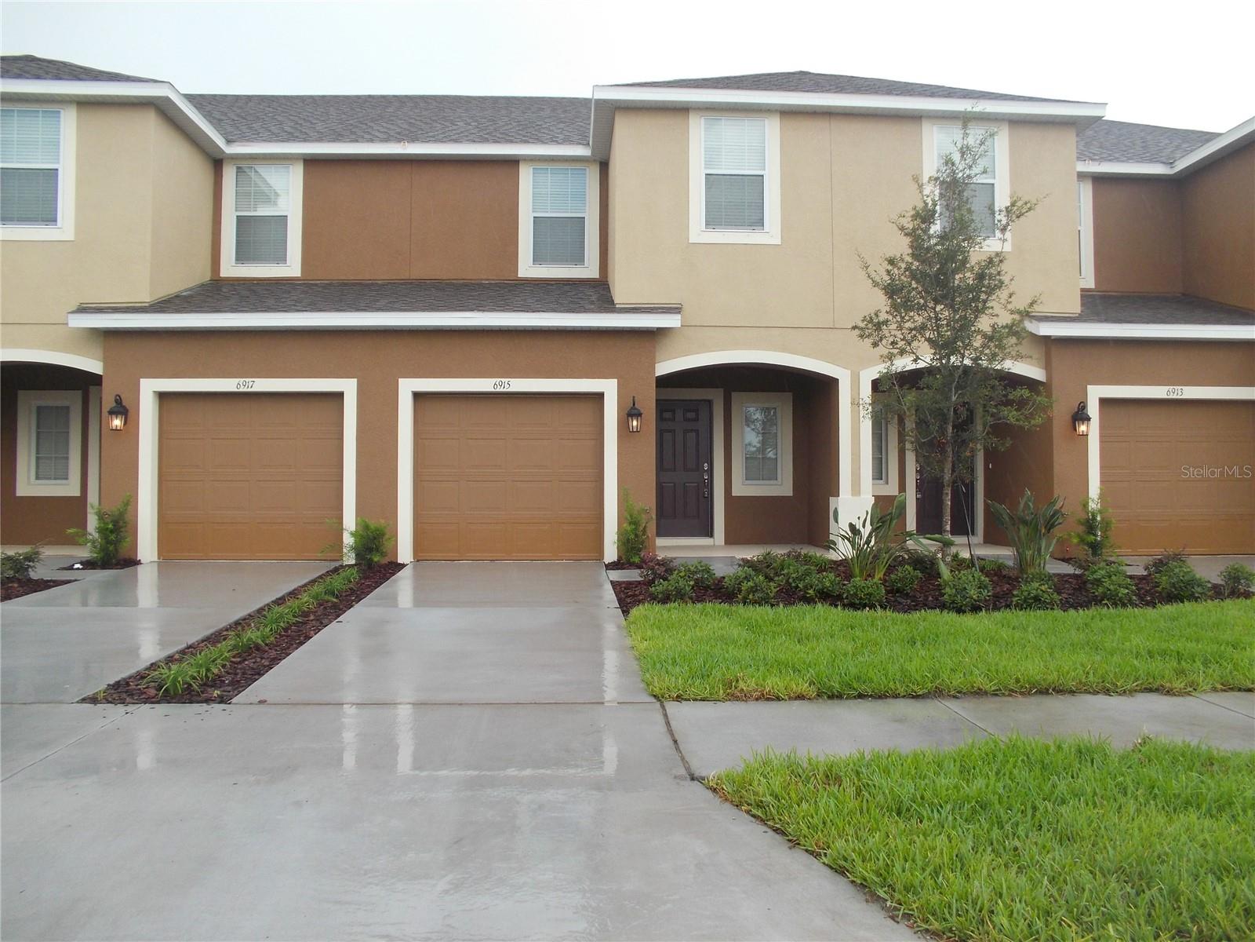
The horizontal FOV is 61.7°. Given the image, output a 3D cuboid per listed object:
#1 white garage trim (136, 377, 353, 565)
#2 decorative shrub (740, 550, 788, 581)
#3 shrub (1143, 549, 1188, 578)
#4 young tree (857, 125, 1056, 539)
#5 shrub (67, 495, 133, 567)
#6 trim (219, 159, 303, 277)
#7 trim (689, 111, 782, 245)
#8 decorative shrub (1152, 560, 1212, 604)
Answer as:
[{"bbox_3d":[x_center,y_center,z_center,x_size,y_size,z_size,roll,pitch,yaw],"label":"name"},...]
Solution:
[{"bbox_3d":[-4.756,-0.006,13.143,2.700,2.300,0.170,0,-2,-3],"label":"white garage trim"},{"bbox_3d":[1.515,1.031,11.640,0.547,0.314,0.500,0,-1,-3],"label":"decorative shrub"},{"bbox_3d":[5.907,1.028,11.544,0.509,0.344,0.500,0,-1,-3],"label":"shrub"},{"bbox_3d":[3.915,-1.519,12.553,2.298,5.380,2.100,0,-1,-3],"label":"young tree"},{"bbox_3d":[-6.326,0.718,12.620,0.720,0.840,0.600,0,-2,-3],"label":"shrub"},{"bbox_3d":[-5.311,-3.668,15.246,1.180,1.680,0.100,0,-2,-3],"label":"trim"},{"bbox_3d":[1.420,-3.863,13.838,1.221,1.775,0.120,0,-1,-3],"label":"trim"},{"bbox_3d":[5.423,1.078,10.274,0.530,0.430,0.500,0,-2,-3],"label":"decorative shrub"}]

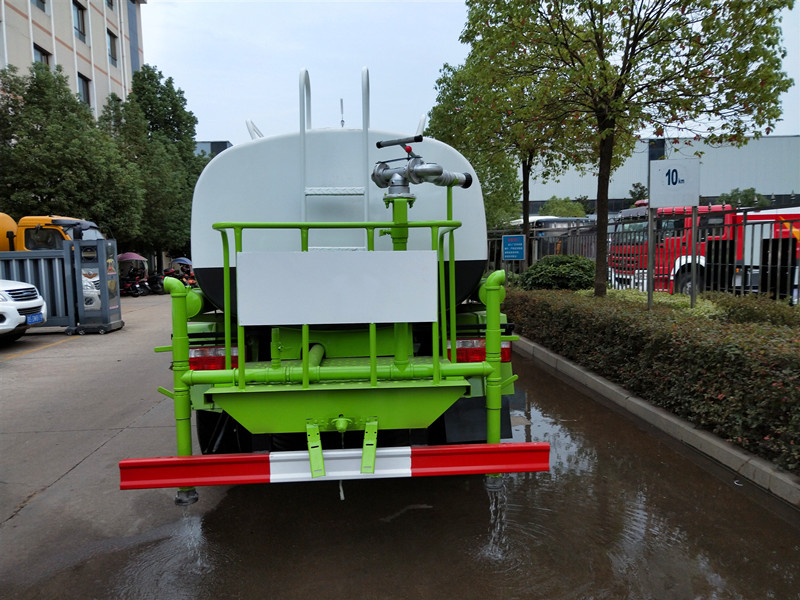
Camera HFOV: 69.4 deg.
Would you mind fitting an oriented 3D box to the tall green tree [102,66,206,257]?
[{"bbox_3d":[-11.733,-5.653,27.006,4.600,9.980,4.600,-2,6,-6],"label":"tall green tree"}]

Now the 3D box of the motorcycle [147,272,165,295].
[{"bbox_3d":[-9.571,-0.720,22.243,1.750,1.000,0.720,2,6,26],"label":"motorcycle"}]

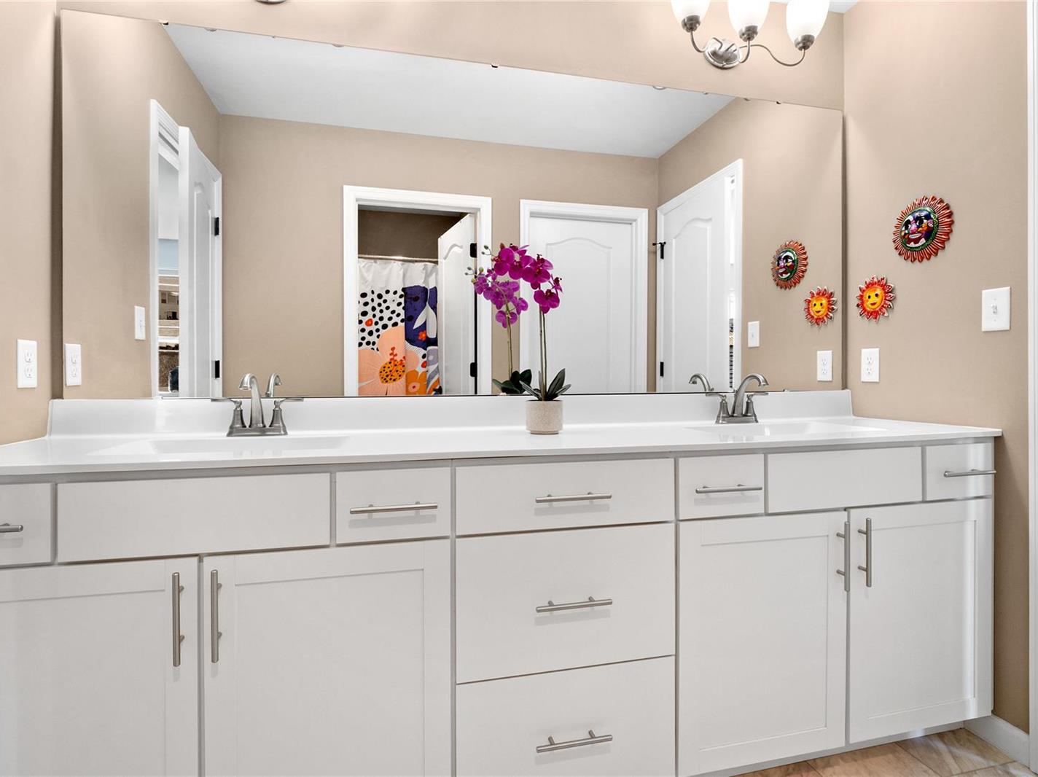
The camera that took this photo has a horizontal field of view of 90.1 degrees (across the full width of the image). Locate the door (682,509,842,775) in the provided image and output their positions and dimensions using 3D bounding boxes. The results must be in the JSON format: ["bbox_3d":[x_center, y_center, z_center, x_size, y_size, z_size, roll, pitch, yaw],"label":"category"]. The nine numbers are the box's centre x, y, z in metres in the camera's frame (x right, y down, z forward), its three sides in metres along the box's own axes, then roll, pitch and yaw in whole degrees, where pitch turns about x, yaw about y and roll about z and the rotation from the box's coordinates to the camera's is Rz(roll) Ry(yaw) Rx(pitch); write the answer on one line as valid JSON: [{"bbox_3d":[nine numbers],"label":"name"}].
[{"bbox_3d":[0.617,0.625,1.306,0.478,0.614,0.020,-1,1,-13],"label":"door"}]

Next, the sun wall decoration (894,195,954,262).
[{"bbox_3d":[1.291,-0.509,1.665,0.032,0.208,0.197,-1,1,-13],"label":"sun wall decoration"}]

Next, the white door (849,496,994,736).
[{"bbox_3d":[1.088,0.617,1.408,0.475,0.612,0.023,-1,1,-13],"label":"white door"}]

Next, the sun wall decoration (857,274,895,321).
[{"bbox_3d":[1.260,-0.317,1.836,0.022,0.159,0.152,-1,1,-13],"label":"sun wall decoration"}]

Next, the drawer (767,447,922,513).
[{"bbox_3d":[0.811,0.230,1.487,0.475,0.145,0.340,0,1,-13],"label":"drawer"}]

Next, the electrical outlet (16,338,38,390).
[{"bbox_3d":[-1.217,-0.060,1.289,0.009,0.116,0.071,0,1,-13],"label":"electrical outlet"}]

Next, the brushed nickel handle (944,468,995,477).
[{"bbox_3d":[1.216,0.229,1.409,0.177,0.013,0.036,-1,1,-13],"label":"brushed nickel handle"}]

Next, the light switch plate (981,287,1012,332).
[{"bbox_3d":[1.309,-0.217,1.427,0.012,0.116,0.071,0,1,-13],"label":"light switch plate"}]

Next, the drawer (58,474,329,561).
[{"bbox_3d":[-0.625,0.248,1.022,0.474,0.146,0.020,-1,1,-13],"label":"drawer"}]

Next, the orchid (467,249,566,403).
[{"bbox_3d":[0.020,-0.184,1.454,0.258,0.431,0.180,-1,1,-13],"label":"orchid"}]

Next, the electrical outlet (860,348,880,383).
[{"bbox_3d":[1.225,-0.081,1.812,0.009,0.116,0.071,0,1,-13],"label":"electrical outlet"}]

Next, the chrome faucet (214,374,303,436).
[{"bbox_3d":[-0.706,0.045,1.371,0.233,0.167,0.183,-1,1,-13],"label":"chrome faucet"}]

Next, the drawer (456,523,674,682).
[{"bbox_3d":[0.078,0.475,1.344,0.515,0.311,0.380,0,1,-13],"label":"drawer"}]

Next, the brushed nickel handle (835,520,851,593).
[{"bbox_3d":[0.820,0.422,1.308,0.012,0.173,0.036,0,1,-13],"label":"brushed nickel handle"}]

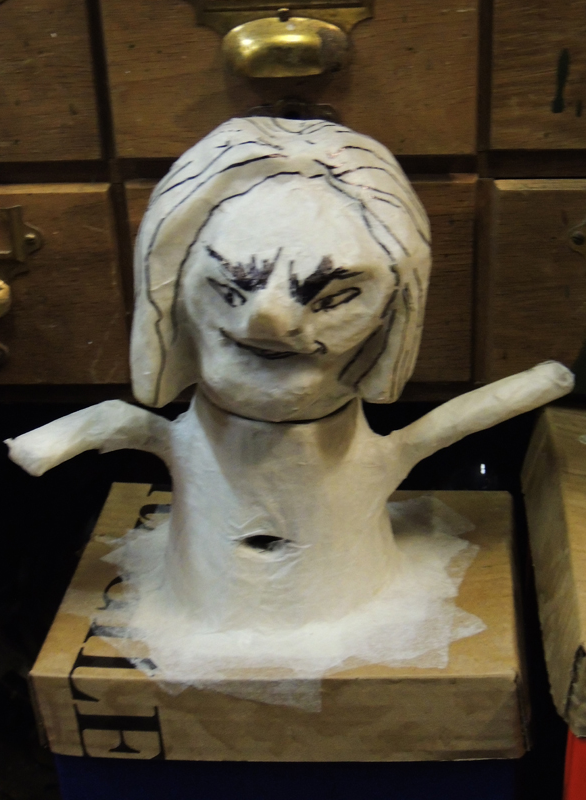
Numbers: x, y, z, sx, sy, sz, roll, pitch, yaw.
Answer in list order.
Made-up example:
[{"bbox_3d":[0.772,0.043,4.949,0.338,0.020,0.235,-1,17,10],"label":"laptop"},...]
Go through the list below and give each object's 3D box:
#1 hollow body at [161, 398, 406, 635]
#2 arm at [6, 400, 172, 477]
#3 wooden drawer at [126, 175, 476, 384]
[{"bbox_3d":[-0.001,0.032,0.508,0.092,0.078,0.086,0,25,6],"label":"hollow body"},{"bbox_3d":[-0.081,0.015,0.504,0.066,0.022,0.024,-3,25,-2],"label":"arm"},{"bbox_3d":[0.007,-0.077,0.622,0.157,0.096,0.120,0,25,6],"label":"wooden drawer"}]

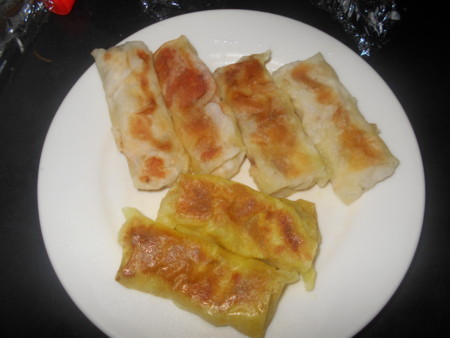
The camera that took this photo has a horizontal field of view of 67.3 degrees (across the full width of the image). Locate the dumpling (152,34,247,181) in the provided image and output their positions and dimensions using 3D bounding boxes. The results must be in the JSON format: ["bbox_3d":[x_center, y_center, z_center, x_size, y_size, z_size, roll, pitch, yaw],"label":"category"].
[{"bbox_3d":[-0.021,-0.044,0.251,0.036,0.025,0.102,-23,78,-7],"label":"dumpling"}]

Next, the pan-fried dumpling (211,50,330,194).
[{"bbox_3d":[0.032,-0.033,0.251,0.047,0.028,0.110,-22,76,-7],"label":"pan-fried dumpling"}]

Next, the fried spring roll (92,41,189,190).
[{"bbox_3d":[-0.060,-0.039,0.248,0.039,0.025,0.104,-19,78,-6],"label":"fried spring roll"}]

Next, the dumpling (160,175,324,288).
[{"bbox_3d":[0.011,0.034,0.232,0.108,0.028,0.045,19,72,7],"label":"dumpling"}]

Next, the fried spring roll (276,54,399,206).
[{"bbox_3d":[0.081,-0.035,0.249,0.043,0.027,0.108,-26,76,-8],"label":"fried spring roll"}]

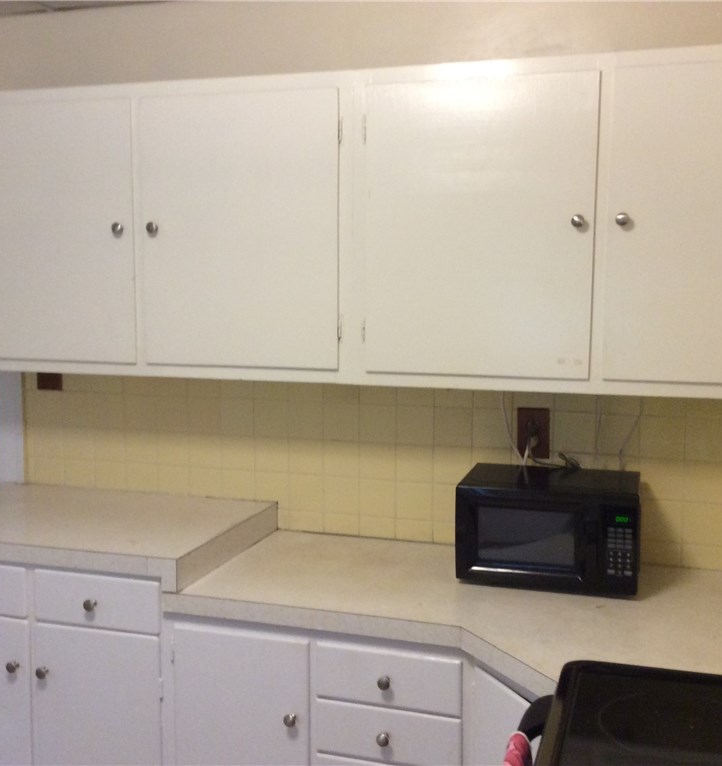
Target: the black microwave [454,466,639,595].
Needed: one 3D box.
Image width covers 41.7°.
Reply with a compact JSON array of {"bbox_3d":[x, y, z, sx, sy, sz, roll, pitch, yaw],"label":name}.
[{"bbox_3d":[0.488,0.366,2.430,0.437,0.250,0.320,2,6,16],"label":"black microwave"}]

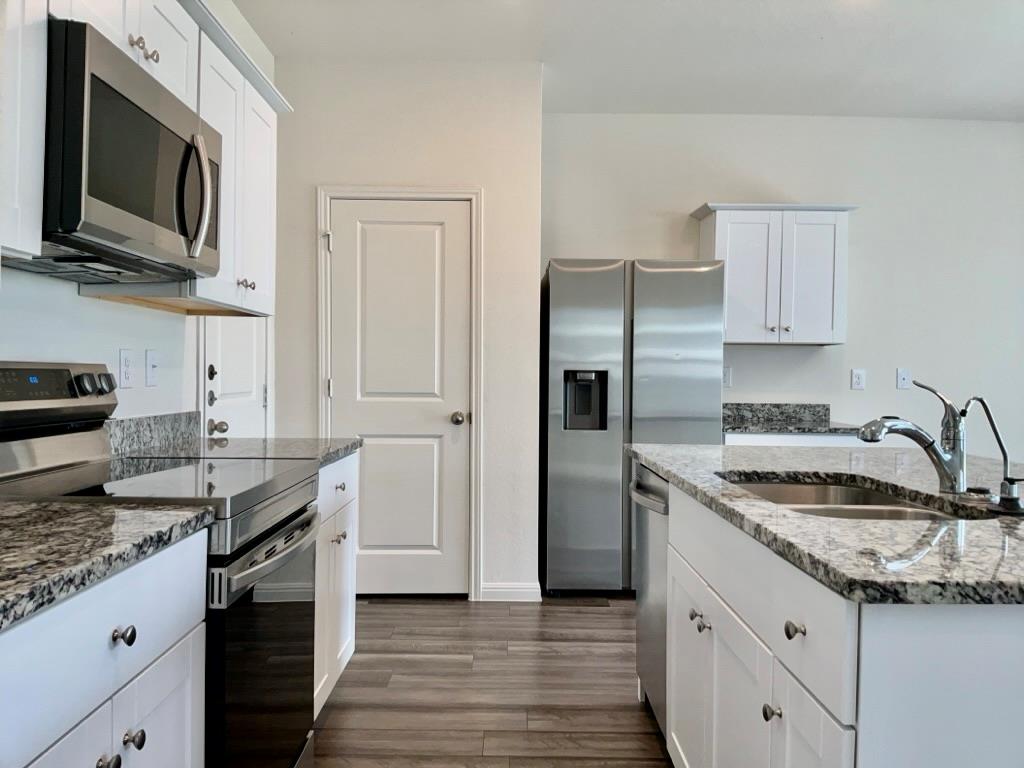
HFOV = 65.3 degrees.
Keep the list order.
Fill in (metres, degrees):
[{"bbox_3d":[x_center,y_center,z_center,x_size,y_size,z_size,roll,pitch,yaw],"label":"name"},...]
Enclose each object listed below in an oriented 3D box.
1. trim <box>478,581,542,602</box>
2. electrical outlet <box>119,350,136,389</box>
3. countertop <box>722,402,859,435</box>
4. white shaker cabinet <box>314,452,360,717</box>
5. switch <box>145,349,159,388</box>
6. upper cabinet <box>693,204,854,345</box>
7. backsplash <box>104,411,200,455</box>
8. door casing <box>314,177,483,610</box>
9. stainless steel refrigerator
[{"bbox_3d":[-0.003,1.072,4.119,0.313,0.093,0.018,1,0,0],"label":"trim"},{"bbox_3d":[-1.194,-0.048,2.478,0.010,0.118,0.085,1,0,0],"label":"electrical outlet"},{"bbox_3d":[1.537,0.191,4.563,0.820,0.136,0.645,1,0,0],"label":"countertop"},{"bbox_3d":[-0.891,0.662,2.659,0.620,0.832,0.690,1,0,0],"label":"white shaker cabinet"},{"bbox_3d":[-1.194,-0.050,2.645,0.010,0.117,0.080,1,0,0],"label":"switch"},{"bbox_3d":[1.530,-0.620,4.693,0.855,0.780,0.384,1,0,0],"label":"upper cabinet"},{"bbox_3d":[-1.190,0.158,2.658,0.022,0.102,0.733,1,0,0],"label":"backsplash"},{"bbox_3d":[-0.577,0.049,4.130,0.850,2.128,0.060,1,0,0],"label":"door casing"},{"bbox_3d":[0.646,0.237,4.494,0.905,1.772,0.715,1,0,0],"label":"stainless steel refrigerator"}]

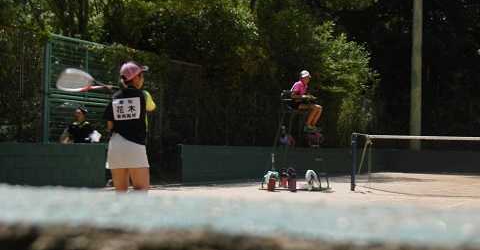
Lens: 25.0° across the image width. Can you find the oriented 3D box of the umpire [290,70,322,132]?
[{"bbox_3d":[1.256,-0.460,20.800,0.640,1.190,0.440,0,-1,24],"label":"umpire"}]

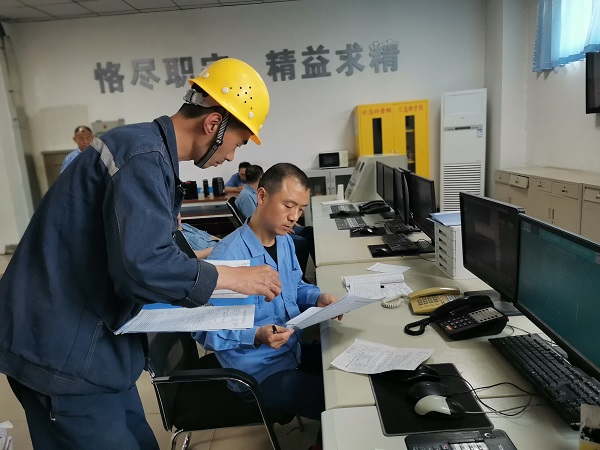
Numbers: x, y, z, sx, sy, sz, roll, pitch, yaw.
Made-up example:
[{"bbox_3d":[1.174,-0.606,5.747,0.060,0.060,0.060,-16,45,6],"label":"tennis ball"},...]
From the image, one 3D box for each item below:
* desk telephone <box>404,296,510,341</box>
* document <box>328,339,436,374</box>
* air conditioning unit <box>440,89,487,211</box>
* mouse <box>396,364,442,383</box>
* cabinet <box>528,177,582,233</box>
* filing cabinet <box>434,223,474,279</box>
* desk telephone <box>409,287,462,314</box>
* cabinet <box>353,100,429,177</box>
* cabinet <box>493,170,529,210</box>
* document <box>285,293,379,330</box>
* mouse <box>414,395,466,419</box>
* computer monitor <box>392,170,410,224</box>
[{"bbox_3d":[0.583,0.309,1.581,0.215,0.098,0.200,-6,12,-8],"label":"desk telephone"},{"bbox_3d":[0.255,0.404,1.391,0.280,0.025,0.195,-2,11,26],"label":"document"},{"bbox_3d":[2.081,-0.731,5.679,0.510,1.825,0.360,0,12,21],"label":"air conditioning unit"},{"bbox_3d":[0.340,0.416,1.285,0.115,0.038,0.064,-4,11,5],"label":"mouse"},{"bbox_3d":[2.660,-0.024,4.365,0.460,0.860,0.860,-4,11,0],"label":"cabinet"},{"bbox_3d":[0.863,0.090,2.171,0.330,0.250,0.275,-4,12,2],"label":"filing cabinet"},{"bbox_3d":[0.546,0.286,1.785,0.205,0.068,0.165,-4,11,2],"label":"desk telephone"},{"bbox_3d":[1.331,-0.815,6.462,0.940,1.800,0.450,-4,11,2],"label":"cabinet"},{"bbox_3d":[2.645,-0.183,5.175,0.460,0.860,0.800,-4,11,0],"label":"cabinet"},{"bbox_3d":[0.104,0.296,1.544,0.280,0.040,0.195,-17,4,-26],"label":"document"},{"bbox_3d":[0.347,0.449,1.113,0.107,0.036,0.060,-2,12,12],"label":"mouse"},{"bbox_3d":[0.729,-0.183,3.151,0.190,0.410,0.490,-3,12,5],"label":"computer monitor"}]

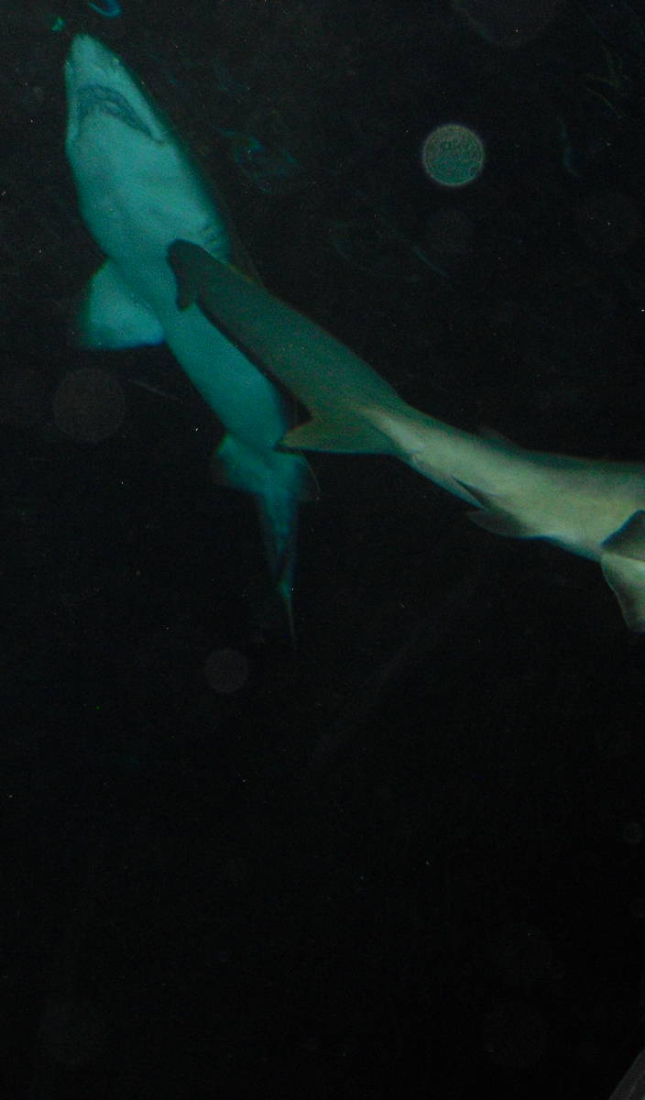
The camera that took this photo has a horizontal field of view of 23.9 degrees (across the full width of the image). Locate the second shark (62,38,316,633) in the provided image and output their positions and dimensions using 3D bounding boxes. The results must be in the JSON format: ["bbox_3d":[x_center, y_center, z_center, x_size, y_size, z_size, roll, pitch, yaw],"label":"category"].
[{"bbox_3d":[-0.230,-0.330,3.700,0.650,0.520,2.400,-4,-30,7],"label":"second shark"}]

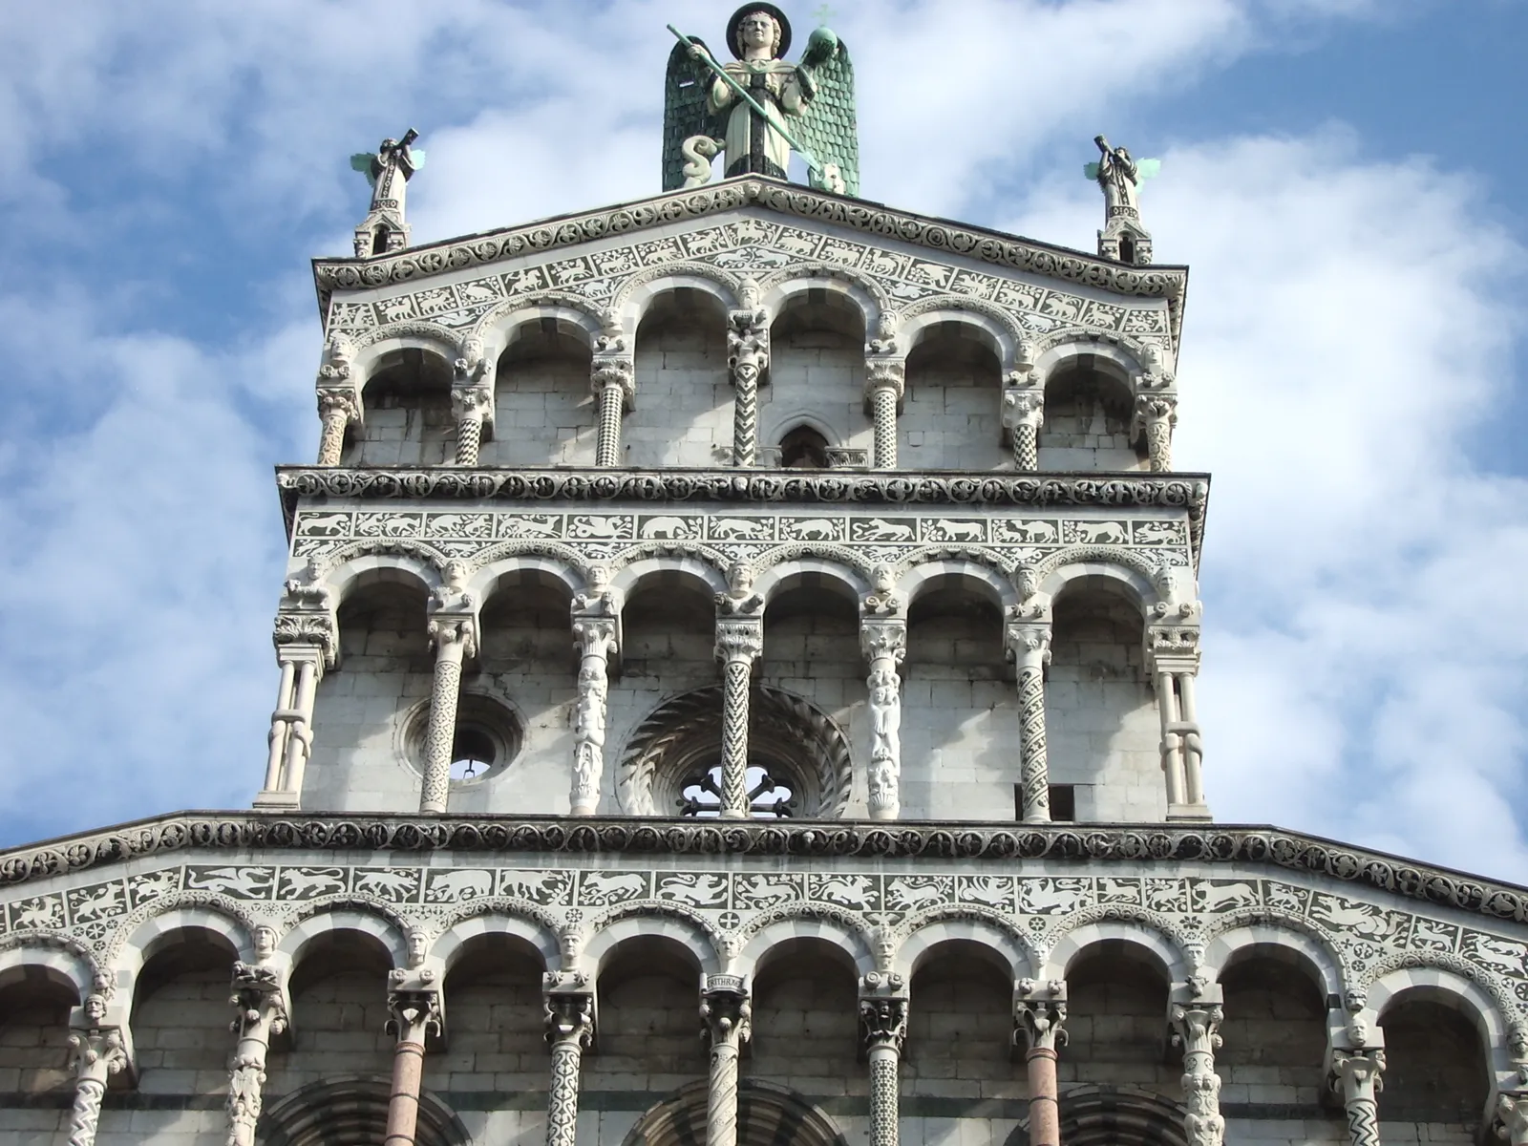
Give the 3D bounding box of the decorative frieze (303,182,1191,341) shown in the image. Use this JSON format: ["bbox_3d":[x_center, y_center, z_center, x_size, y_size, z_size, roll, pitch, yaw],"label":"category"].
[{"bbox_3d":[-0.155,-3.668,38.829,10.327,2.391,0.500,1,-39,1],"label":"decorative frieze"}]

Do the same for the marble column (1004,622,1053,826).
[{"bbox_3d":[2.865,1.713,34.757,0.500,2.615,0.500,1,-39,1],"label":"marble column"}]

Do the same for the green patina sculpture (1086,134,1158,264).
[{"bbox_3d":[4.760,-4.711,43.101,0.990,2.484,0.750,1,-36,1],"label":"green patina sculpture"}]

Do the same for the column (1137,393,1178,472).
[{"bbox_3d":[4.933,-1.583,40.798,0.490,1.307,0.490,1,-36,1],"label":"column"}]

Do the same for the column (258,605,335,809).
[{"bbox_3d":[-5.053,1.617,34.939,0.620,2.666,0.620,1,-39,1],"label":"column"}]

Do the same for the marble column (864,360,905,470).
[{"bbox_3d":[1.398,-1.632,37.459,0.480,1.757,0.480,1,-39,1],"label":"marble column"}]

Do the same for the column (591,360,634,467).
[{"bbox_3d":[-1.768,-1.648,37.514,0.480,1.721,0.480,1,-39,1],"label":"column"}]

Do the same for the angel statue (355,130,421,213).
[{"bbox_3d":[-4.611,-4.904,40.120,0.900,1.498,0.650,4,-41,-3],"label":"angel statue"}]

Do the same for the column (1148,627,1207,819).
[{"bbox_3d":[4.882,1.913,38.230,0.610,2.728,0.620,1,-36,1],"label":"column"}]

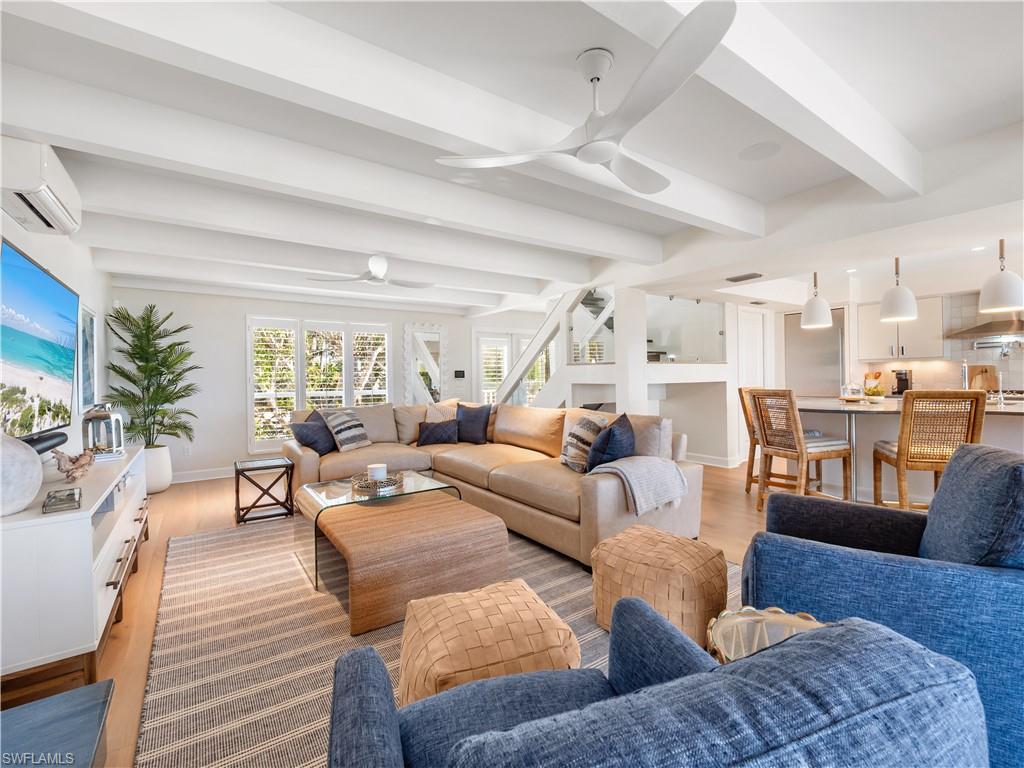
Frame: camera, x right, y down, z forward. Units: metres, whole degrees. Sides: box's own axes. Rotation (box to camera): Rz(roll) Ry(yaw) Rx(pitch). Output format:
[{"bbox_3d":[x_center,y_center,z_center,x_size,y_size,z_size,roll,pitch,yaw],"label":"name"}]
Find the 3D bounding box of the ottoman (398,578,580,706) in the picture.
[{"bbox_3d":[-0.080,0.938,1.325,0.460,0.365,0.460,0,0,-22],"label":"ottoman"}]

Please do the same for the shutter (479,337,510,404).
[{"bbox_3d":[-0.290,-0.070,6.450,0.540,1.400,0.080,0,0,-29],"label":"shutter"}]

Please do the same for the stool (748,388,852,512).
[{"bbox_3d":[2.460,0.590,3.570,0.580,1.050,0.470,0,0,-23],"label":"stool"}]

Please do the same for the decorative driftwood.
[{"bbox_3d":[-2.030,0.375,1.920,0.130,0.140,0.210,0,0,-36],"label":"decorative driftwood"}]

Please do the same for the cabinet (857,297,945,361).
[{"bbox_3d":[5.330,-0.730,5.680,0.330,0.800,0.860,0,0,-36],"label":"cabinet"}]

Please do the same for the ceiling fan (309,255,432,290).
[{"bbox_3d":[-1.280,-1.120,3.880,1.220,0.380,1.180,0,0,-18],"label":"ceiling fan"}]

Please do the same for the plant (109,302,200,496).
[{"bbox_3d":[-3.700,0.145,4.300,0.800,1.940,0.780,0,0,-27],"label":"plant"}]

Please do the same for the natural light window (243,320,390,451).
[{"bbox_3d":[-2.430,0.000,5.370,1.700,1.670,0.090,0,0,-29],"label":"natural light window"}]

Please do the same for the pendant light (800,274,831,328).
[{"bbox_3d":[3.170,-0.880,4.320,0.280,0.580,0.280,0,0,-36],"label":"pendant light"}]

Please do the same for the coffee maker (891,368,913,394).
[{"bbox_3d":[5.220,-0.030,5.550,0.250,0.330,0.180,0,0,3],"label":"coffee maker"}]

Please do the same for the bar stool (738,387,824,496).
[{"bbox_3d":[2.780,0.590,4.270,0.580,1.050,0.470,0,0,-36],"label":"bar stool"}]

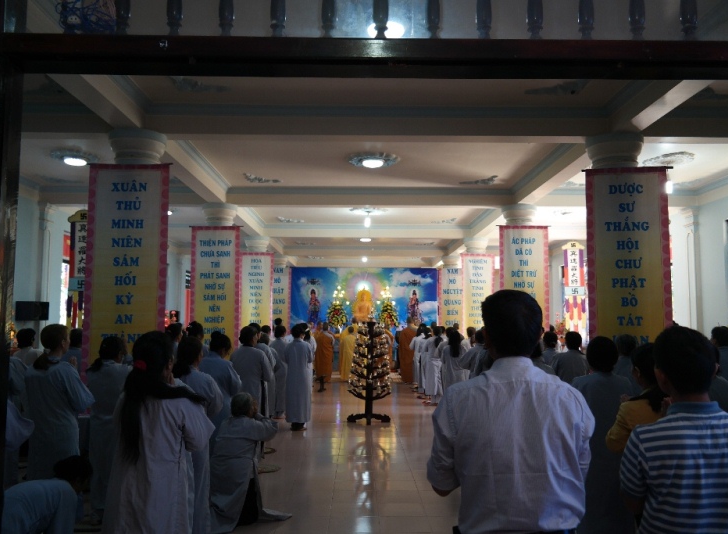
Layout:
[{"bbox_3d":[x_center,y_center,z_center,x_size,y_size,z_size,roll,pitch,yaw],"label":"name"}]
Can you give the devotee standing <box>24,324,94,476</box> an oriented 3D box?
[{"bbox_3d":[-2.515,1.266,4.982,0.500,1.550,0.380,-1,-5,11],"label":"devotee standing"}]

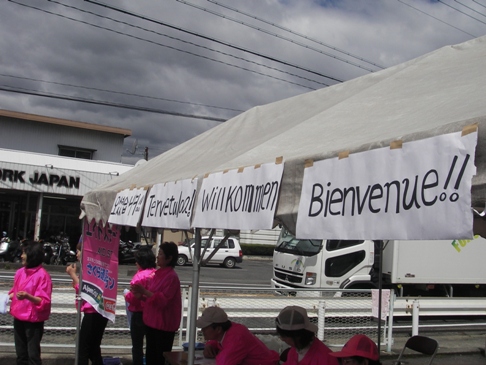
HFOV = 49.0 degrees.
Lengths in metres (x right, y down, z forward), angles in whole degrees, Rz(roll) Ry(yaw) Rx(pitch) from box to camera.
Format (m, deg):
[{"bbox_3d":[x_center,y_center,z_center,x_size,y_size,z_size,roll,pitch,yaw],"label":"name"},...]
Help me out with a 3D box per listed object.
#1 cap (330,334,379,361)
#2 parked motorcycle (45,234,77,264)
[{"bbox_3d":[0.584,0.856,2.800,0.270,0.122,0.180,9,-6,0],"label":"cap"},{"bbox_3d":[-6.797,2.530,20.100,0.780,1.150,2.100,2,-6,14],"label":"parked motorcycle"}]

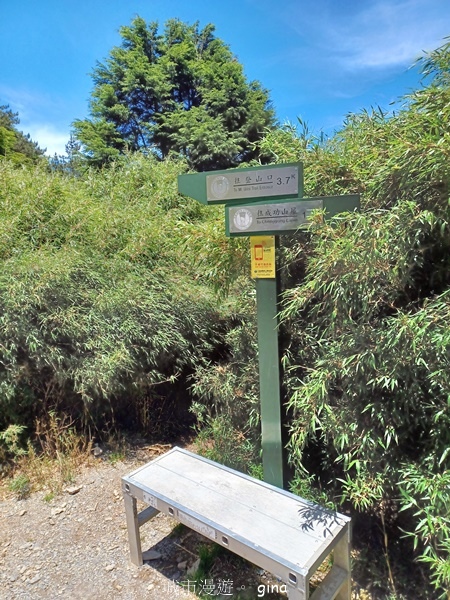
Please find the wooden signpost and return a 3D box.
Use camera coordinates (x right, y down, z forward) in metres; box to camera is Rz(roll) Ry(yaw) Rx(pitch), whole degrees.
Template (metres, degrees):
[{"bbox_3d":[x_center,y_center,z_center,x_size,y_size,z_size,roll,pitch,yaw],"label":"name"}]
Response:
[{"bbox_3d":[0.233,0.254,2.169,0.862,1.767,0.120,2,13,25],"label":"wooden signpost"}]

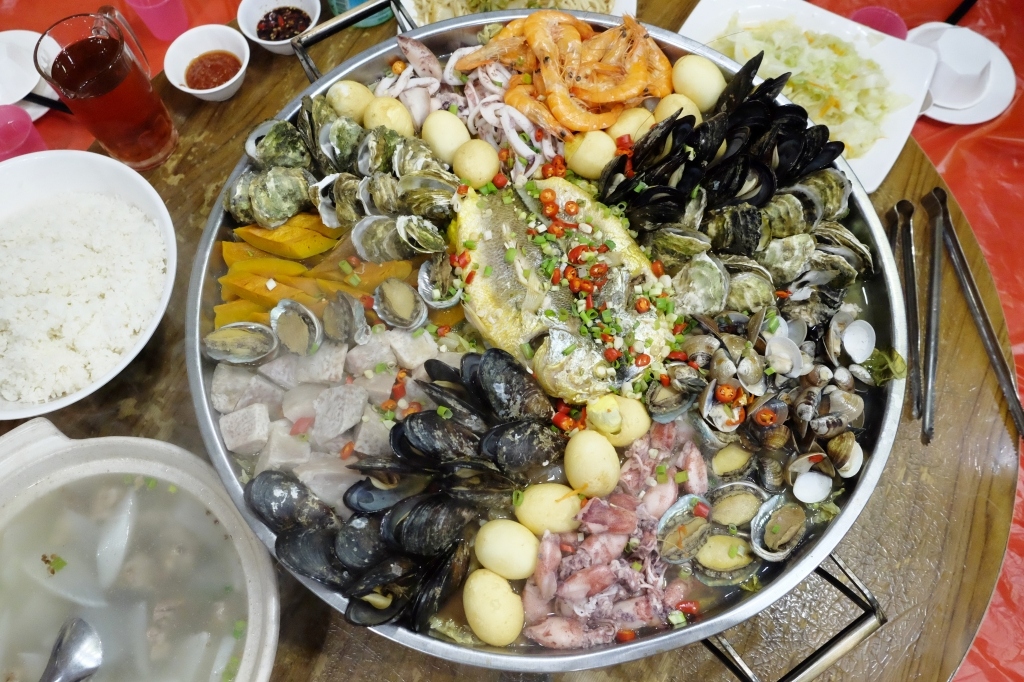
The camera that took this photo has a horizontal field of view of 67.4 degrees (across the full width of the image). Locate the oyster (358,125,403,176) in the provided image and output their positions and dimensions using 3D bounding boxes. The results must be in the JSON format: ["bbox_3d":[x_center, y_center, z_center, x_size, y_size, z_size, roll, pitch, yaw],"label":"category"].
[{"bbox_3d":[-0.121,-0.176,0.710,0.040,0.042,0.049,-10,69,-3],"label":"oyster"}]

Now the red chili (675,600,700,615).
[{"bbox_3d":[0.133,0.200,0.577,0.018,0.009,0.010,9,69,4],"label":"red chili"}]

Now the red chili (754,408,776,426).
[{"bbox_3d":[0.197,0.060,0.598,0.017,0.008,0.014,0,68,0],"label":"red chili"}]

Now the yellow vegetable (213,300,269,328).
[{"bbox_3d":[-0.230,-0.020,0.655,0.055,0.024,0.032,-5,70,-3],"label":"yellow vegetable"}]

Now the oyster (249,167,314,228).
[{"bbox_3d":[-0.199,-0.124,0.662,0.055,0.028,0.061,-28,71,-11],"label":"oyster"}]

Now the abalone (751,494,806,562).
[{"bbox_3d":[0.202,0.141,0.582,0.041,0.020,0.051,23,70,9],"label":"abalone"}]

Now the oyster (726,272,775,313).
[{"bbox_3d":[0.201,-0.042,0.646,0.043,0.024,0.038,-6,70,-3],"label":"oyster"}]

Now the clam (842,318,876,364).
[{"bbox_3d":[0.292,0.000,0.645,0.033,0.015,0.038,-4,70,26],"label":"clam"}]

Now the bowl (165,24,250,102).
[{"bbox_3d":[-0.313,-0.285,0.809,0.087,0.040,0.087,0,70,1],"label":"bowl"}]

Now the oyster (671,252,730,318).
[{"bbox_3d":[0.156,-0.046,0.634,0.048,0.026,0.060,19,69,7],"label":"oyster"}]

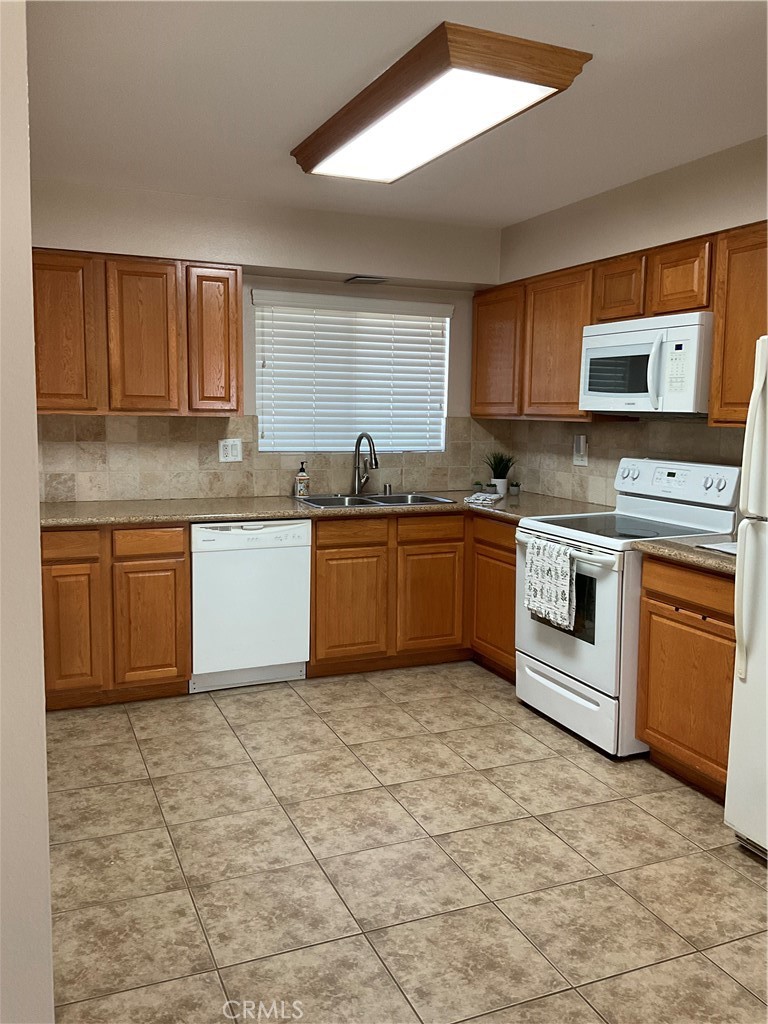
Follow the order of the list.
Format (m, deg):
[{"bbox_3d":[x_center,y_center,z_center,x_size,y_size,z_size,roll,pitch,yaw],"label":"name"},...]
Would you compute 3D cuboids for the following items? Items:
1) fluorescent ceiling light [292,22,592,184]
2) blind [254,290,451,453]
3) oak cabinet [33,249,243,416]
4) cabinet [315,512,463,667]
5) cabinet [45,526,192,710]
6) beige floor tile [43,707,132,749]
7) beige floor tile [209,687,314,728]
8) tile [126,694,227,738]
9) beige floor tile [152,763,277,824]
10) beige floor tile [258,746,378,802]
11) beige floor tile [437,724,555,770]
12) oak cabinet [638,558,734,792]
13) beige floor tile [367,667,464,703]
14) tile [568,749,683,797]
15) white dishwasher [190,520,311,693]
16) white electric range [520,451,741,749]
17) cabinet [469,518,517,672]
[{"bbox_3d":[0.114,-1.347,2.982,0.483,0.083,1.328,-2,8,-23],"label":"fluorescent ceiling light"},{"bbox_3d":[-0.162,-0.790,4.974,1.230,0.889,0.081,-2,8,-23],"label":"blind"},{"bbox_3d":[-1.295,-0.885,4.386,1.085,0.771,0.319,-2,8,-23],"label":"oak cabinet"},{"bbox_3d":[-0.065,0.408,4.833,0.909,0.872,0.617,-2,8,-23],"label":"cabinet"},{"bbox_3d":[-1.369,0.461,4.285,0.686,0.872,0.617,-2,8,-23],"label":"cabinet"},{"bbox_3d":[-1.333,0.970,3.809,0.402,0.010,0.404,-2,8,-23],"label":"beige floor tile"},{"bbox_3d":[-0.585,0.941,4.125,0.402,0.010,0.404,-2,8,-23],"label":"beige floor tile"},{"bbox_3d":[-0.959,0.956,3.967,0.402,0.010,0.404,-2,8,-23],"label":"tile"},{"bbox_3d":[-0.637,1.052,3.217,0.402,0.010,0.402,-2,8,-23],"label":"beige floor tile"},{"bbox_3d":[-0.266,1.039,3.380,0.402,0.010,0.404,-2,8,-23],"label":"beige floor tile"},{"bbox_3d":[0.484,1.007,3.689,0.402,0.010,0.402,-2,8,-23],"label":"beige floor tile"},{"bbox_3d":[1.433,0.618,3.364,0.625,0.875,0.564,-2,8,-23],"label":"oak cabinet"},{"bbox_3d":[0.162,0.911,4.441,0.402,0.010,0.404,-2,8,-23],"label":"beige floor tile"},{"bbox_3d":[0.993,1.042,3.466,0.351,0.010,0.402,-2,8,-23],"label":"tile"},{"bbox_3d":[-0.768,0.444,4.561,0.601,0.863,0.597,-2,8,-23],"label":"white dishwasher"},{"bbox_3d":[1.069,0.380,3.912,0.670,1.200,0.762,-2,8,-23],"label":"white electric range"},{"bbox_3d":[0.851,0.452,4.587,0.617,0.872,0.564,-2,8,-23],"label":"cabinet"}]

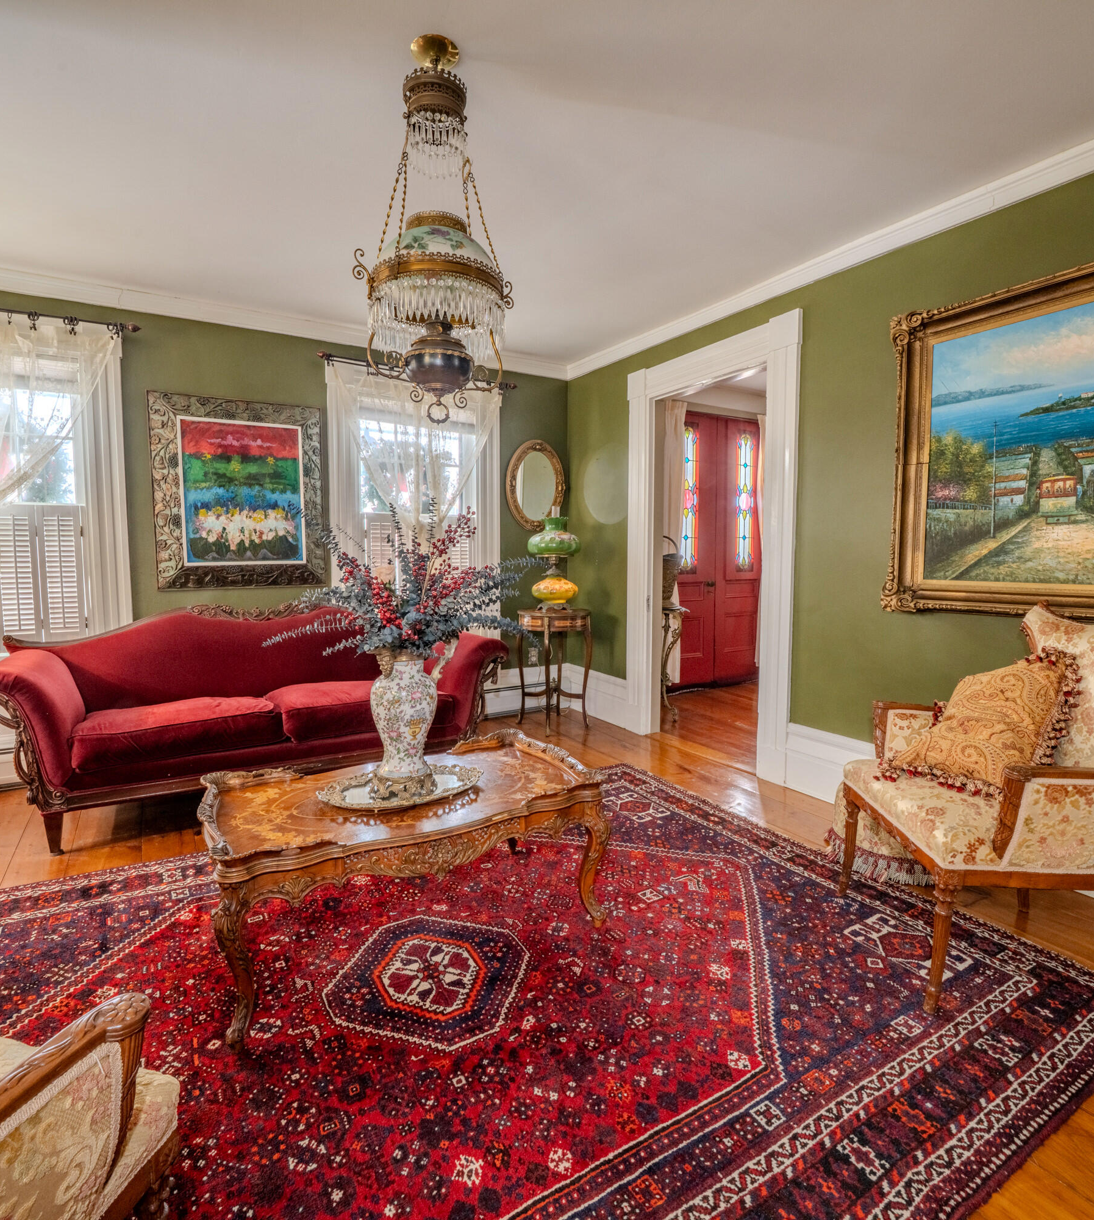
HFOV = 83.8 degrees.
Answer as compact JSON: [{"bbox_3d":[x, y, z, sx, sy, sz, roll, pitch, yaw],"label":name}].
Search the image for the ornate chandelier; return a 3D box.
[{"bbox_3d":[-0.291,-0.989,1.614,0.380,0.940,0.380,-2,5,-28],"label":"ornate chandelier"}]

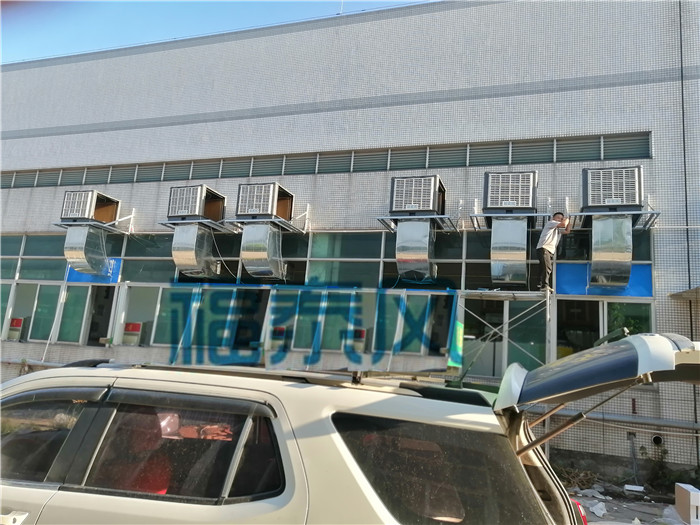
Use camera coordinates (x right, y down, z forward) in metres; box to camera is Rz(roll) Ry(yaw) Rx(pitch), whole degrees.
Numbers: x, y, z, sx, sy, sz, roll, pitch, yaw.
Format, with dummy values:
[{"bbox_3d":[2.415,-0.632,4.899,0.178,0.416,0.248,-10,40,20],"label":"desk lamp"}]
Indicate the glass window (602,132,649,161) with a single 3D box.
[{"bbox_3d":[6.249,-2.610,11.917,0.970,0.570,0.120,1,-11,19],"label":"glass window"}]

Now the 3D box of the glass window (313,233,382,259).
[{"bbox_3d":[-0.111,-0.411,13.036,1.919,0.697,0.080,1,-10,18],"label":"glass window"}]

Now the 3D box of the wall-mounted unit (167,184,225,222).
[{"bbox_3d":[-4.089,-1.443,14.093,1.049,0.905,1.010,1,-10,19],"label":"wall-mounted unit"}]

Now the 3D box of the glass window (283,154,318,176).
[{"bbox_3d":[-1.306,-2.589,13.917,0.970,0.530,0.080,1,-10,18],"label":"glass window"}]

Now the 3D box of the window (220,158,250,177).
[{"bbox_3d":[-3.190,-2.645,14.771,0.991,0.556,0.080,1,-11,19],"label":"window"}]

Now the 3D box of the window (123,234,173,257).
[{"bbox_3d":[-5.831,-0.511,15.564,1.880,0.760,0.100,1,-11,19],"label":"window"}]

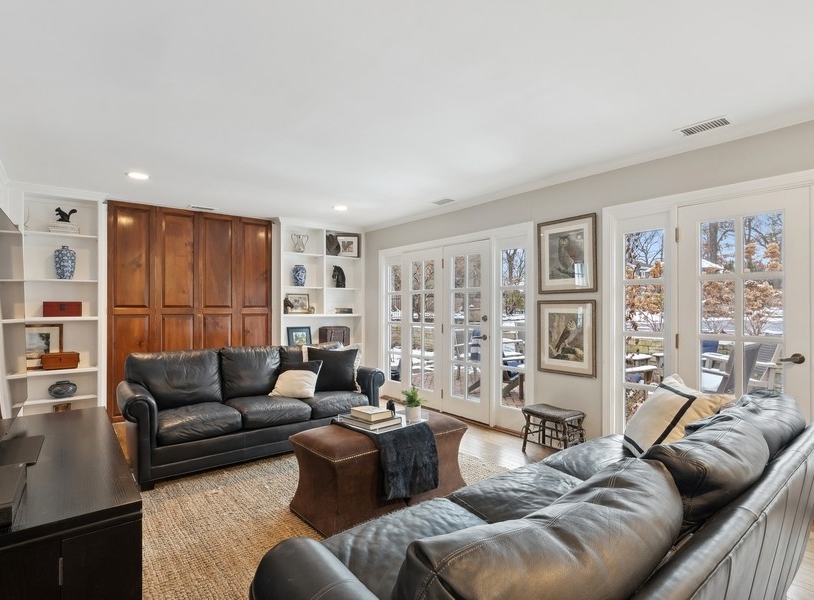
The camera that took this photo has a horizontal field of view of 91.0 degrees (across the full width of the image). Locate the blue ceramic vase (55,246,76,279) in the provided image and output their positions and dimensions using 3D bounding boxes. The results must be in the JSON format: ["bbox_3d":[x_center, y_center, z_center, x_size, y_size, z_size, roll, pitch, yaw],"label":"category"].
[{"bbox_3d":[-3.699,-0.410,4.320,0.185,0.385,0.185,0,0,-38],"label":"blue ceramic vase"}]

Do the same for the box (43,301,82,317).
[{"bbox_3d":[-3.473,0.094,4.046,0.290,0.147,0.180,0,-1,-39],"label":"box"}]

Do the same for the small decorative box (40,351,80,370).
[{"bbox_3d":[-3.764,0.647,4.351,0.300,0.178,0.180,0,0,-38],"label":"small decorative box"}]

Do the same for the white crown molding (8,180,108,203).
[{"bbox_3d":[-3.377,-1.055,3.898,0.740,0.100,0.090,0,-1,-39],"label":"white crown molding"}]

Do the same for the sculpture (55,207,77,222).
[{"bbox_3d":[-3.685,-0.928,4.330,0.190,0.170,0.060,0,0,-38],"label":"sculpture"}]

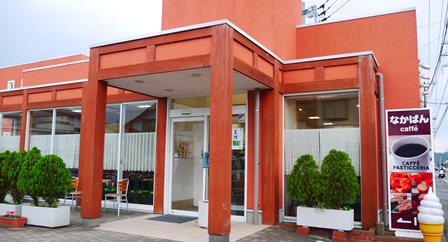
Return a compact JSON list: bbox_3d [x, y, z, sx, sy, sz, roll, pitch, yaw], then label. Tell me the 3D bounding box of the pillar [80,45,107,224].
[{"bbox_3d":[-2.356,0.270,6.643,0.248,3.229,0.242,-2,-7,28],"label":"pillar"}]

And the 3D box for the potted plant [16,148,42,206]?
[{"bbox_3d":[-3.453,1.033,6.828,0.520,1.084,0.520,-2,-7,28],"label":"potted plant"}]

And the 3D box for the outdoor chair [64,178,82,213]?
[{"bbox_3d":[-3.318,1.674,8.205,0.500,0.740,0.460,-2,-7,28],"label":"outdoor chair"}]

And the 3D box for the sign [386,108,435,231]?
[{"bbox_3d":[2.978,0.774,5.804,0.669,1.908,0.120,-1,-6,14],"label":"sign"}]

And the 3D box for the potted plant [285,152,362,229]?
[{"bbox_3d":[1.735,1.175,6.424,1.275,1.330,0.610,-2,-7,28],"label":"potted plant"}]

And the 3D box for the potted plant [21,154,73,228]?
[{"bbox_3d":[-3.222,1.243,6.666,0.995,1.270,0.580,-2,-7,28],"label":"potted plant"}]

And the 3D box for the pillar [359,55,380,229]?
[{"bbox_3d":[2.718,0.360,6.814,0.250,3.174,0.248,-2,-7,28],"label":"pillar"}]

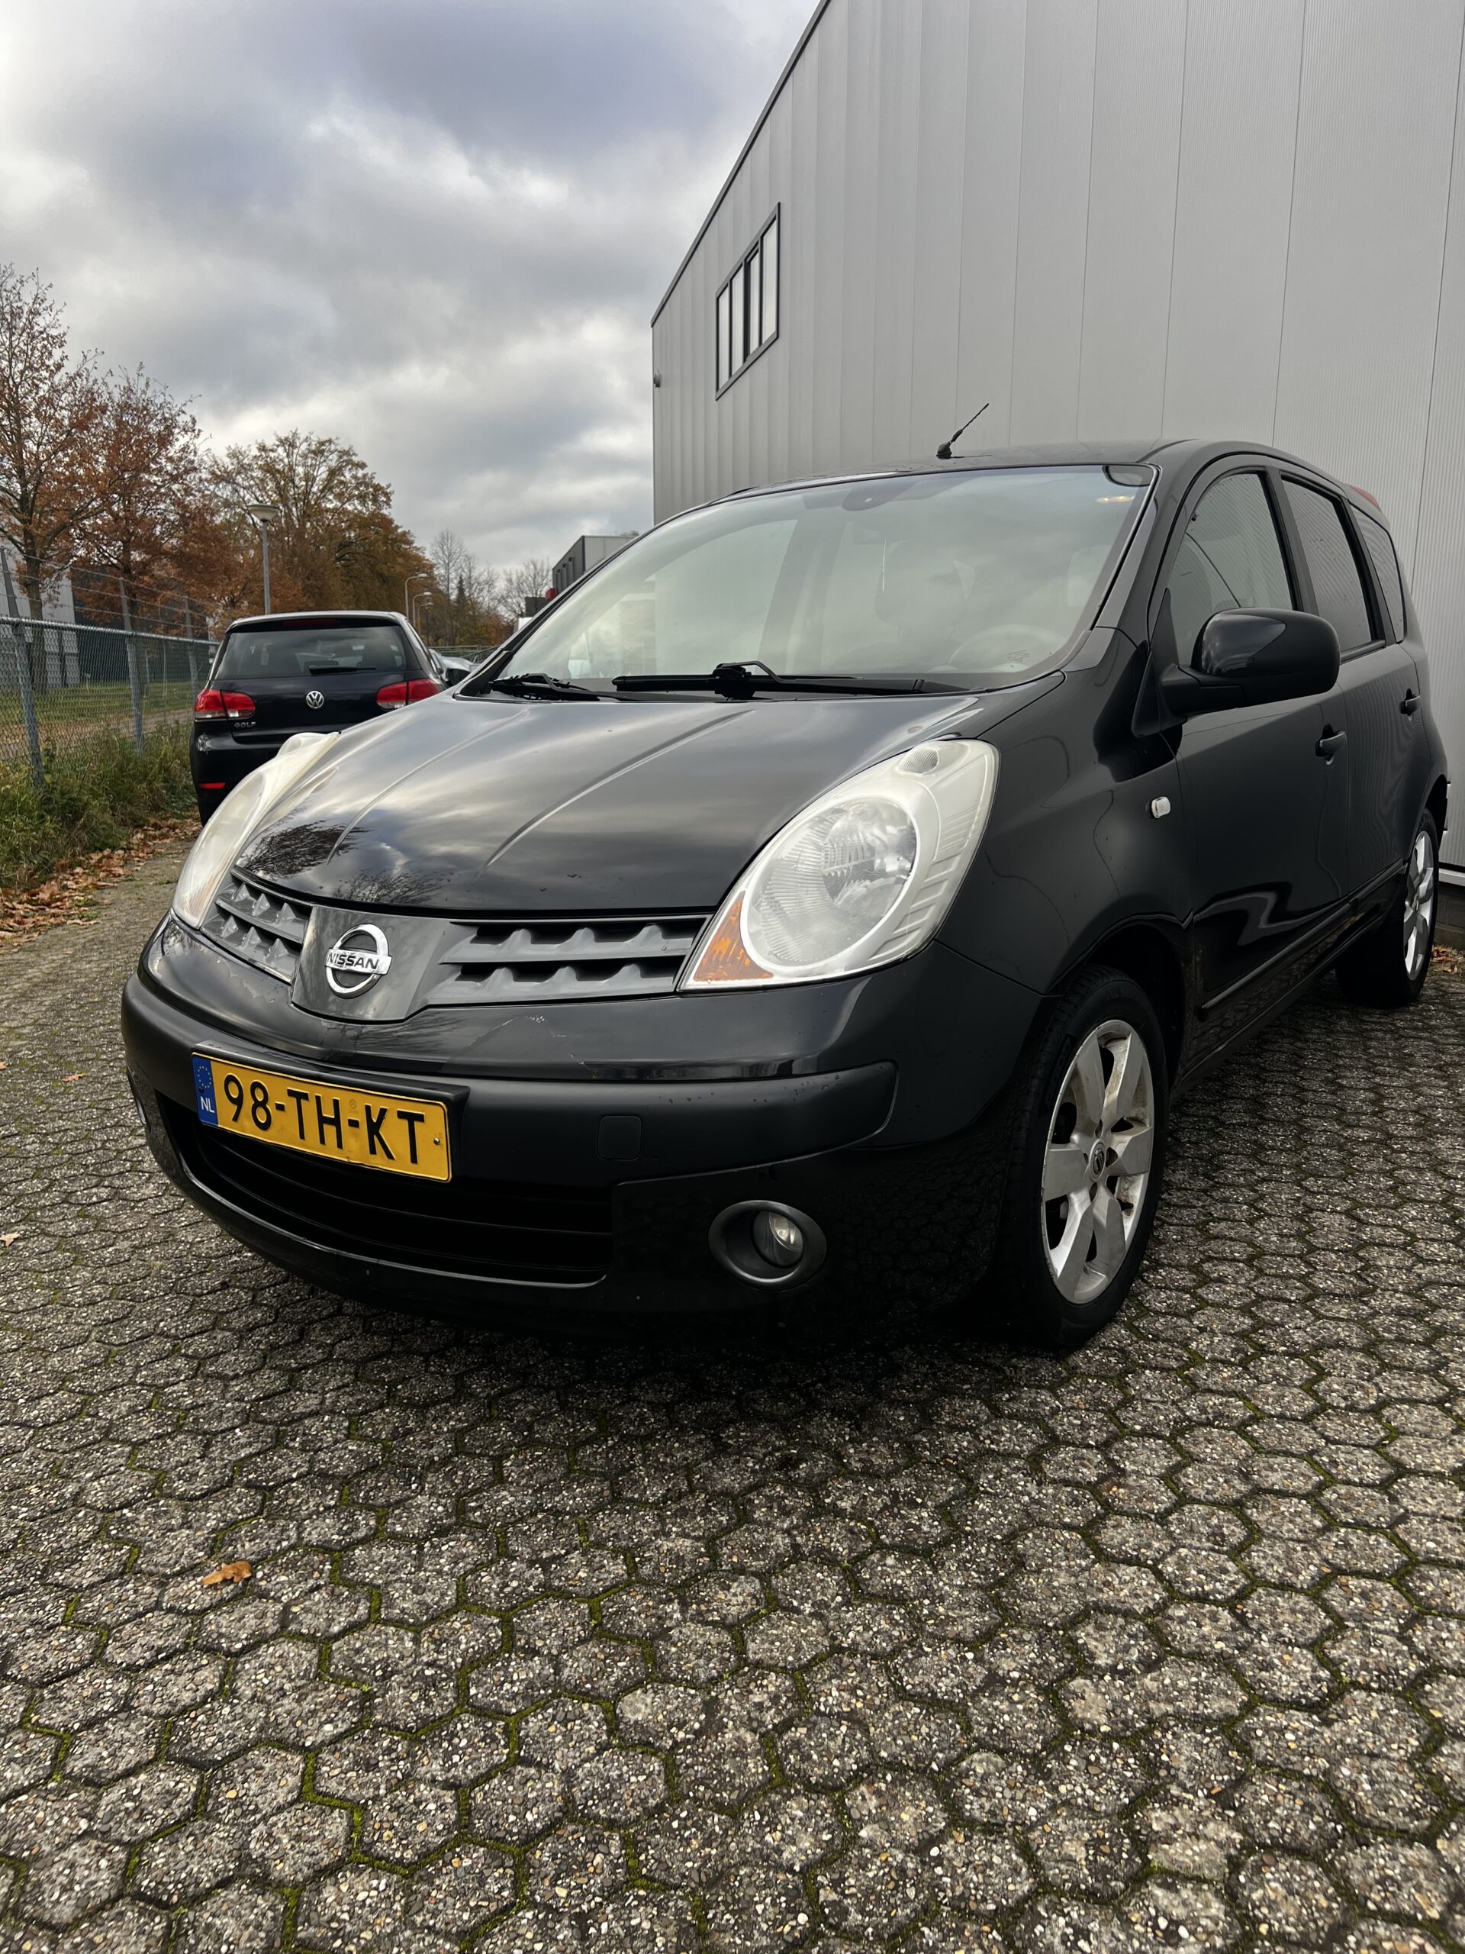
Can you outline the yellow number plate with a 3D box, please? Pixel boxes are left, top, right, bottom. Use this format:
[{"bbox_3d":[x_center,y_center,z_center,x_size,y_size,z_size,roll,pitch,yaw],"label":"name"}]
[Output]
[{"bbox_3d":[-0.575,0.189,2.019,0.520,0.110,0.020,7,13,34],"label":"yellow number plate"}]

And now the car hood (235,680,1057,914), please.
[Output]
[{"bbox_3d":[-0.263,-0.316,2.384,1.370,0.310,0.910,7,15,34],"label":"car hood"}]

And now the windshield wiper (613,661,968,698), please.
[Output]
[{"bbox_3d":[0.070,-0.501,2.503,0.690,0.065,0.080,7,15,34],"label":"windshield wiper"}]

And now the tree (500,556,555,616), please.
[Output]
[{"bbox_3d":[-13.188,-23.315,95.853,5.500,8.000,5.500,0,12,0],"label":"tree"}]

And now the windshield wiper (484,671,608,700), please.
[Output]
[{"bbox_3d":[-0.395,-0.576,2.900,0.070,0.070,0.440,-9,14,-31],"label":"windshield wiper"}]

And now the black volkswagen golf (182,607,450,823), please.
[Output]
[{"bbox_3d":[-3.137,-2.108,11.830,1.790,1.480,4.200,-2,12,-10],"label":"black volkswagen golf"}]

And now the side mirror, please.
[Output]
[{"bbox_3d":[0.890,-0.541,2.502,0.245,0.175,0.160,7,15,34],"label":"side mirror"}]

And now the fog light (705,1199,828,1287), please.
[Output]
[{"bbox_3d":[0.049,0.341,1.869,0.135,0.100,0.080,2,12,14],"label":"fog light"}]

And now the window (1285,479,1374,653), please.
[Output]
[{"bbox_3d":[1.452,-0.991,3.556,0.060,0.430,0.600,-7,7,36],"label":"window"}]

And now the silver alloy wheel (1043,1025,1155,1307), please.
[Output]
[{"bbox_3d":[0.508,0.274,2.278,0.160,0.440,0.440,7,15,34],"label":"silver alloy wheel"}]

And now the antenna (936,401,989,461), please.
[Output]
[{"bbox_3d":[0.543,-1.274,3.422,0.040,0.155,0.270,7,15,34],"label":"antenna"}]

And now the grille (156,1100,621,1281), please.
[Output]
[{"bbox_3d":[-0.528,0.285,2.094,0.900,0.155,0.120,7,15,34],"label":"grille"}]

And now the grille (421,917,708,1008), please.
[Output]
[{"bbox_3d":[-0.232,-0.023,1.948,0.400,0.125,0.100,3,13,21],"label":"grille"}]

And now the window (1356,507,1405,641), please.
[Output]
[{"bbox_3d":[1.851,-1.127,4.179,0.070,0.350,0.460,-8,6,36],"label":"window"}]

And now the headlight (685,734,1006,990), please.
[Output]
[{"bbox_3d":[0.166,-0.153,1.950,0.290,0.320,0.500,4,14,26],"label":"headlight"}]

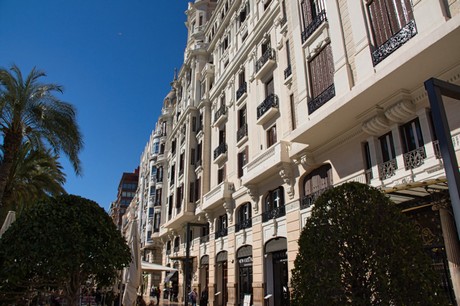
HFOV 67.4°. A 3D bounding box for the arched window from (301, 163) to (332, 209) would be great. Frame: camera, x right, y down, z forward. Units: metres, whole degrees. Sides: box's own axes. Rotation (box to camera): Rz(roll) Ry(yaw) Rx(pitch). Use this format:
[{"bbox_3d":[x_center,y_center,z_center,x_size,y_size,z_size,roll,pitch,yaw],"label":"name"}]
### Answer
[{"bbox_3d":[4.445,1.740,17.539,0.297,1.791,2.851,9,-24,-21],"label":"arched window"}]

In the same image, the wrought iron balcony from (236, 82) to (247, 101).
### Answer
[{"bbox_3d":[1.091,-4.935,28.141,0.320,1.000,1.750,9,-23,-21],"label":"wrought iron balcony"}]

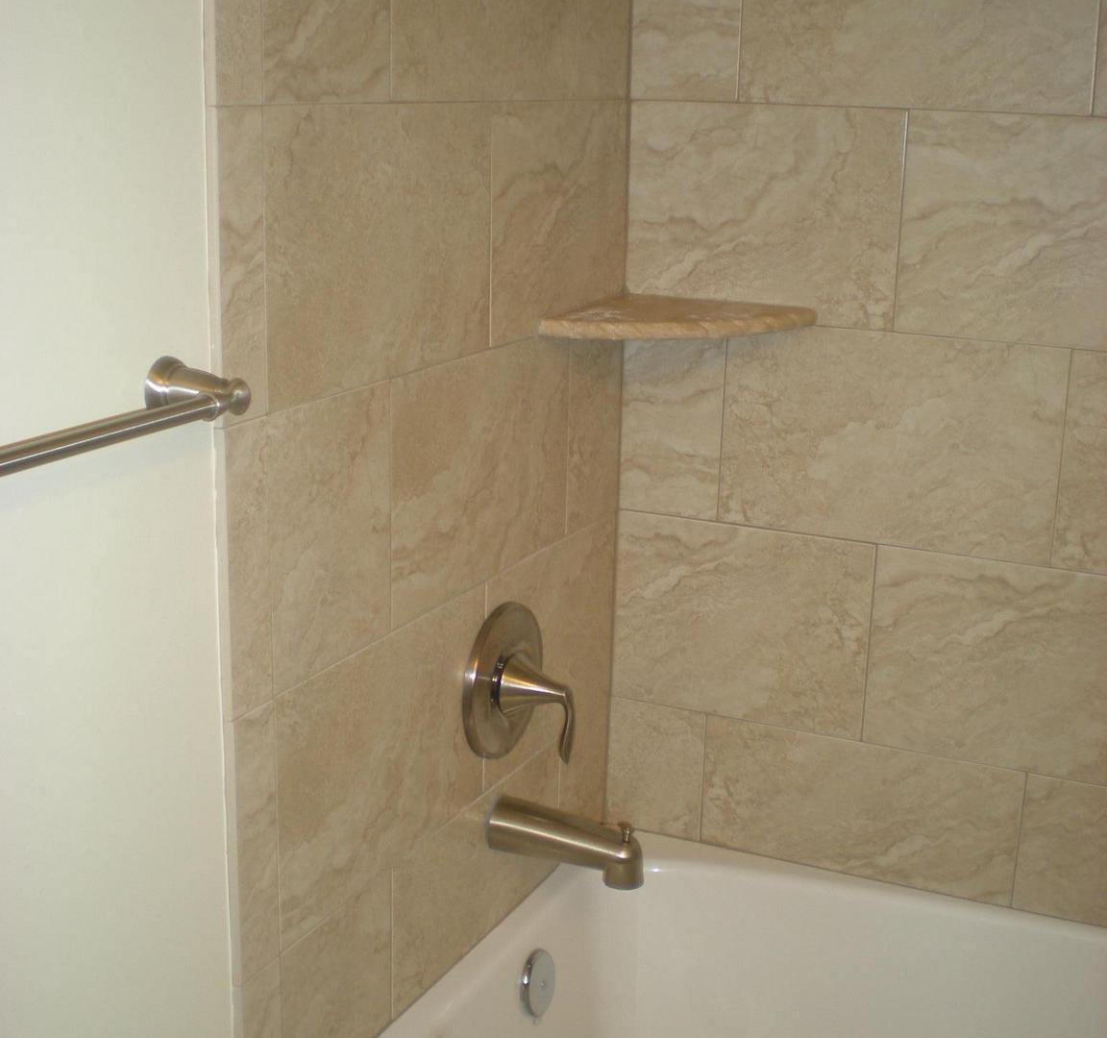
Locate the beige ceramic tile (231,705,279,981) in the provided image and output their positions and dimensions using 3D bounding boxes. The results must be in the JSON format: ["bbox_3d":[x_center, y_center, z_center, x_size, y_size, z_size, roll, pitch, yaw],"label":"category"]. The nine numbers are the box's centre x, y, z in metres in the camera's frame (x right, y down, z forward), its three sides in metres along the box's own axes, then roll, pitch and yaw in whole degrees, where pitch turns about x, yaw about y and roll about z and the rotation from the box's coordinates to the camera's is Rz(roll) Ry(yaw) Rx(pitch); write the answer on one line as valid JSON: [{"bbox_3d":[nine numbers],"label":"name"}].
[{"bbox_3d":[-0.261,0.283,1.421,0.009,0.251,0.057,8,17,24],"label":"beige ceramic tile"}]

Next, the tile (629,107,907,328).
[{"bbox_3d":[0.242,-0.357,1.896,0.336,0.251,0.009,8,17,24],"label":"tile"}]

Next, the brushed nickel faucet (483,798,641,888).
[{"bbox_3d":[0.019,0.366,1.836,0.178,0.080,0.058,8,17,24],"label":"brushed nickel faucet"}]

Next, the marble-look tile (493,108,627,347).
[{"bbox_3d":[0.008,-0.341,1.823,0.010,0.253,0.352,8,17,24],"label":"marble-look tile"}]

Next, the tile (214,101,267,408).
[{"bbox_3d":[-0.254,-0.202,1.288,0.010,0.253,0.059,8,17,24],"label":"tile"}]

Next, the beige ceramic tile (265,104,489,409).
[{"bbox_3d":[-0.153,-0.254,1.484,0.009,0.251,0.392,8,17,24],"label":"beige ceramic tile"}]

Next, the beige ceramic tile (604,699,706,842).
[{"bbox_3d":[0.138,0.327,2.142,0.137,0.181,0.010,8,17,24],"label":"beige ceramic tile"}]

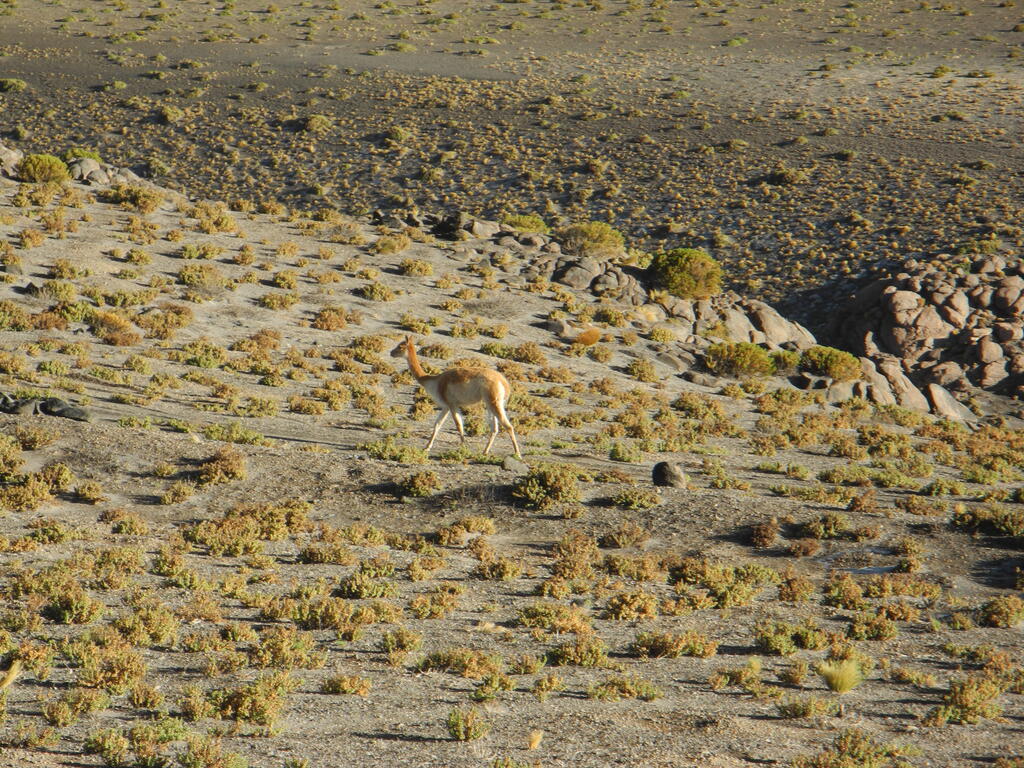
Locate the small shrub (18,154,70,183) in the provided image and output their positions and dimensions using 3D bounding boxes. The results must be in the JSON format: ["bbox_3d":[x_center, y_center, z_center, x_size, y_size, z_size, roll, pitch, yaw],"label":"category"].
[{"bbox_3d":[-6.638,-3.060,84.000,0.740,0.370,0.660,0,6,0],"label":"small shrub"}]

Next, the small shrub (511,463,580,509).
[{"bbox_3d":[0.356,1.067,61.000,0.700,0.420,0.640,0,6,0],"label":"small shrub"}]

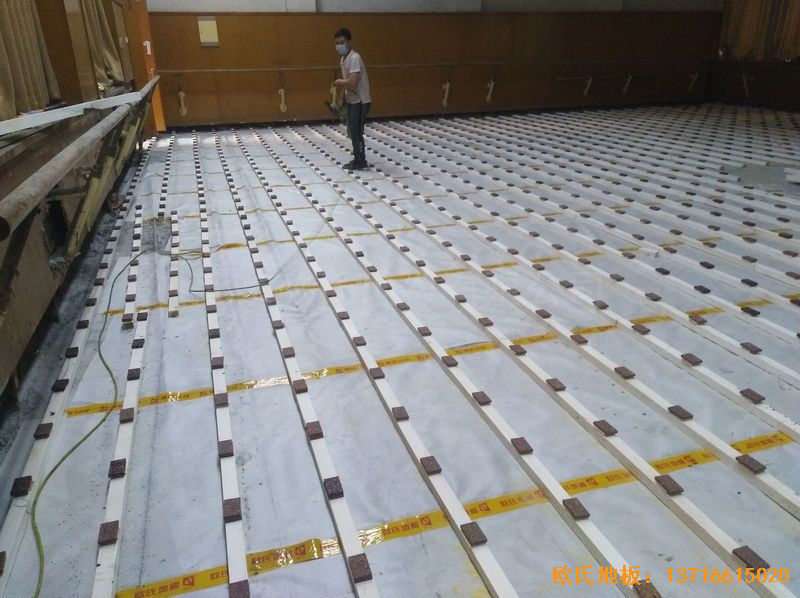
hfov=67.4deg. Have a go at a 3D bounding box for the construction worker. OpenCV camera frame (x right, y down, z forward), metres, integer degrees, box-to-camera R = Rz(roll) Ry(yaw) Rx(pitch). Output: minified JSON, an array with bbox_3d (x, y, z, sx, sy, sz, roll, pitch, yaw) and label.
[{"bbox_3d":[-0.598,-2.470,7.497,0.450,1.652,0.500,-11,25,-24],"label":"construction worker"}]

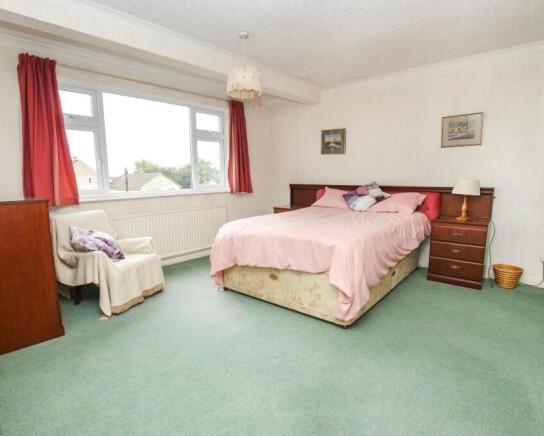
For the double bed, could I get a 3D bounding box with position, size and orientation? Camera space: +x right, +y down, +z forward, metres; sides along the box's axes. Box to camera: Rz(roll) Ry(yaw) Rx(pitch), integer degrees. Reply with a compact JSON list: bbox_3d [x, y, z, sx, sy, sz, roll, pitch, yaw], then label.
[{"bbox_3d":[0.733,0.208,3.229,1.480,1.010,2.080,7,12,42],"label":"double bed"}]

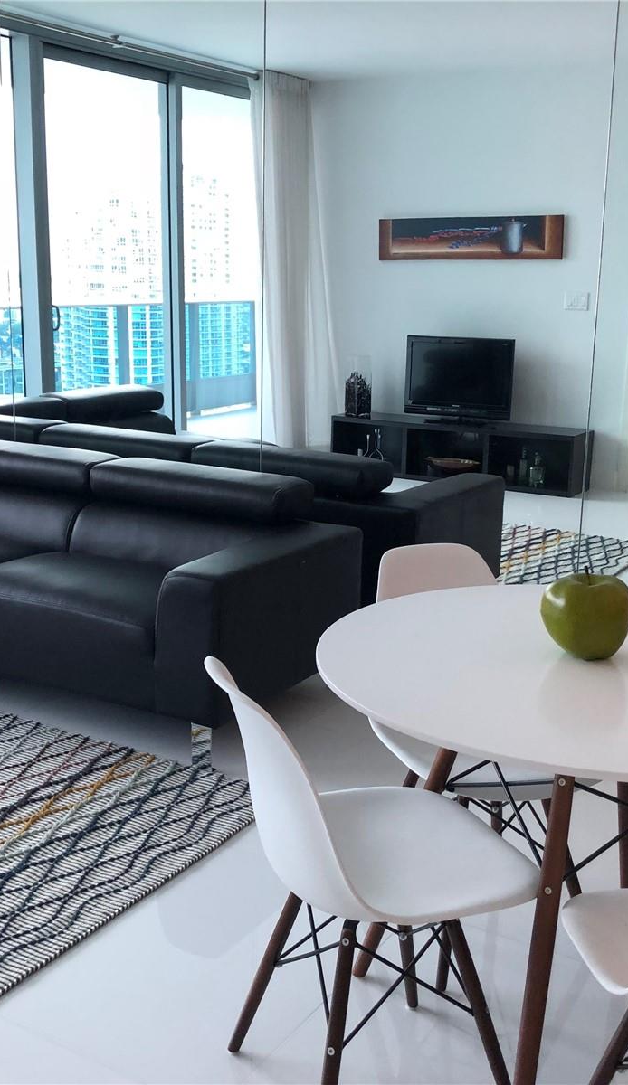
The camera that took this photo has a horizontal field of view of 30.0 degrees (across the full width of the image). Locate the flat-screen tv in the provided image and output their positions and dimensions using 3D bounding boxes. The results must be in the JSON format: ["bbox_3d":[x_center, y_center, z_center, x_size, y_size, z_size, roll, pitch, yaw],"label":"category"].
[{"bbox_3d":[1.004,-1.121,8.117,0.805,0.585,0.190,8,15,30],"label":"flat-screen tv"}]

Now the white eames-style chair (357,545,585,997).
[{"bbox_3d":[0.360,0.455,2.526,0.460,0.812,0.530,-5,14,-22],"label":"white eames-style chair"}]

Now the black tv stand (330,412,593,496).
[{"bbox_3d":[0.985,-0.631,8.150,1.800,0.397,0.335,9,15,30],"label":"black tv stand"}]

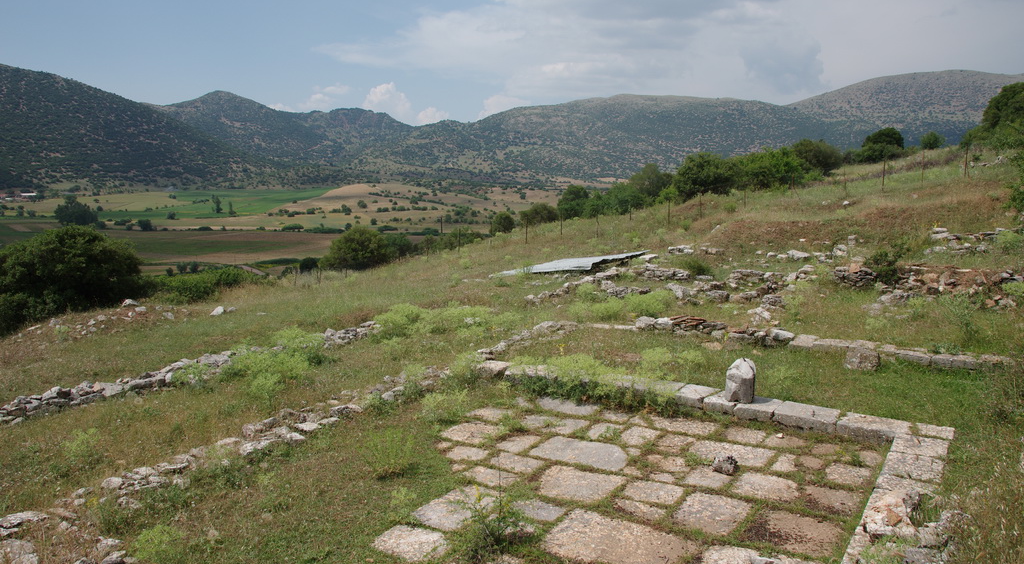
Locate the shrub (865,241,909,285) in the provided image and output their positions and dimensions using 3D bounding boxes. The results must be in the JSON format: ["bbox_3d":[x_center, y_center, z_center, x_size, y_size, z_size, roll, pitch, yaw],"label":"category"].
[{"bbox_3d":[7.494,-0.370,14.200,0.854,0.841,0.769,5,10,28],"label":"shrub"}]

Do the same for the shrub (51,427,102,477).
[{"bbox_3d":[-4.726,1.850,7.700,0.547,0.477,0.493,-6,10,-32],"label":"shrub"}]

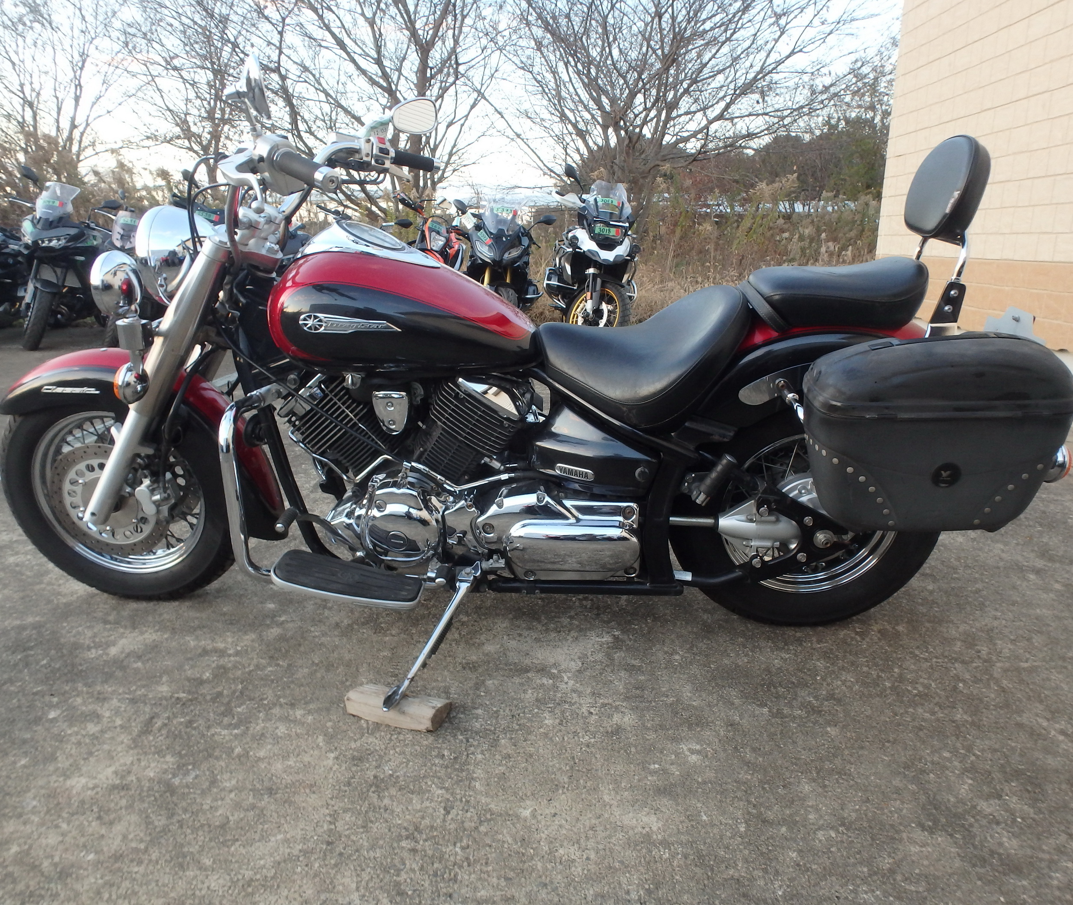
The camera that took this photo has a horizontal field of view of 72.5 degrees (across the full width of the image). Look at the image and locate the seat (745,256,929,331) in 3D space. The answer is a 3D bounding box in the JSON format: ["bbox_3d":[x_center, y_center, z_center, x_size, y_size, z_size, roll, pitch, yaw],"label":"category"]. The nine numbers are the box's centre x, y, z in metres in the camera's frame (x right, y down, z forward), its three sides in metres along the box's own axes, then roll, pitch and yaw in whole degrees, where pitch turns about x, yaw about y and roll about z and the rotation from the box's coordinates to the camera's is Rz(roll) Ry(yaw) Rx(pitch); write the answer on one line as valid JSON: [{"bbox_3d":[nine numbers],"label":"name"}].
[{"bbox_3d":[0.606,-0.340,1.520,0.350,0.145,0.250,1,20,6],"label":"seat"}]

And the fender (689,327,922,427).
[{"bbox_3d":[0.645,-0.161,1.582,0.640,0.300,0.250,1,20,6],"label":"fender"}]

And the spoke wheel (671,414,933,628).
[{"bbox_3d":[0.611,0.116,1.687,0.645,0.645,0.170,1,20,6],"label":"spoke wheel"}]

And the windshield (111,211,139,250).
[{"bbox_3d":[-3.598,-1.937,6.400,0.260,0.350,0.110,-2,-1,-10],"label":"windshield"}]

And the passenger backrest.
[{"bbox_3d":[0.808,-0.518,1.444,0.055,0.190,0.225,12,23,-1],"label":"passenger backrest"}]

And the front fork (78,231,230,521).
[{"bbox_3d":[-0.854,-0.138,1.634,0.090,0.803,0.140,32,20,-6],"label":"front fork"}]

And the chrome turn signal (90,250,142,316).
[{"bbox_3d":[-0.815,-0.332,1.431,0.105,0.125,0.125,1,23,3],"label":"chrome turn signal"}]

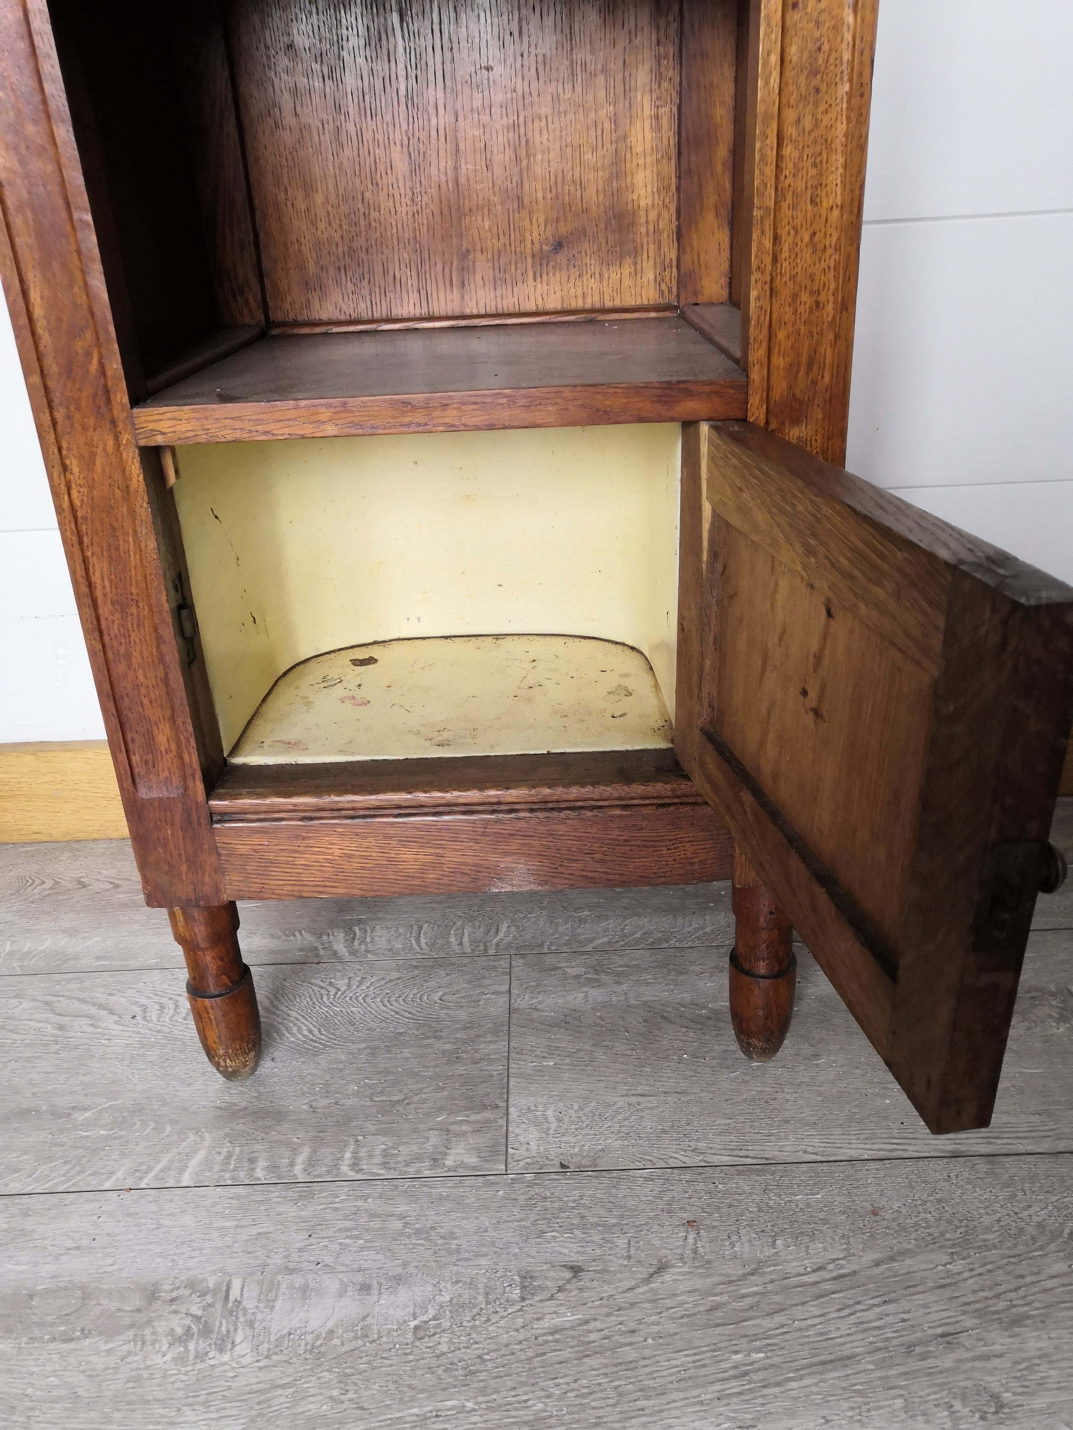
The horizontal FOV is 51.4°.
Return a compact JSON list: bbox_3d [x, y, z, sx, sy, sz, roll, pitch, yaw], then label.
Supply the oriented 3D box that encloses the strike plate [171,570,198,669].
[{"bbox_3d":[-0.183,-0.050,0.584,0.004,0.050,0.019,-3,25,1],"label":"strike plate"}]

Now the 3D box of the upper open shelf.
[{"bbox_3d":[-0.046,-0.201,0.651,0.287,0.018,0.287,-3,25,1],"label":"upper open shelf"}]

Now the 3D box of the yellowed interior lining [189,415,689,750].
[{"bbox_3d":[-0.053,-0.104,0.692,0.262,0.190,0.187,-3,25,1],"label":"yellowed interior lining"}]

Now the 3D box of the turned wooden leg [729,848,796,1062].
[{"bbox_3d":[0.138,0.147,0.680,0.038,0.147,0.038,-3,25,1],"label":"turned wooden leg"}]

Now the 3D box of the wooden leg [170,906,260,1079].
[{"bbox_3d":[-0.196,0.164,0.687,0.038,0.141,0.038,-3,25,1],"label":"wooden leg"}]

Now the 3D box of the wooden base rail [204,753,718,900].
[{"bbox_3d":[-0.034,0.060,0.640,0.287,0.067,0.046,-3,25,1],"label":"wooden base rail"}]

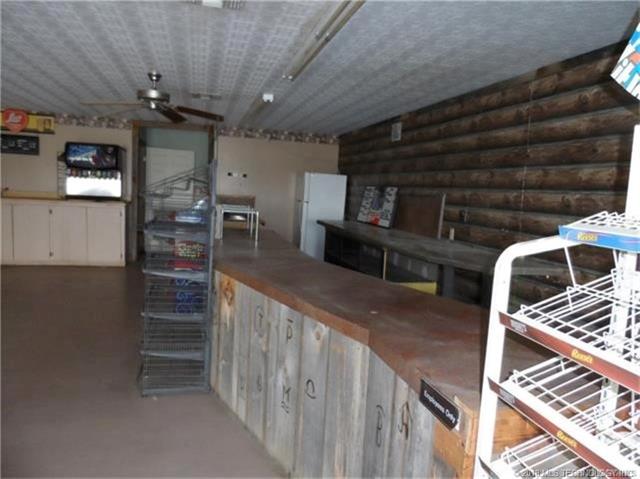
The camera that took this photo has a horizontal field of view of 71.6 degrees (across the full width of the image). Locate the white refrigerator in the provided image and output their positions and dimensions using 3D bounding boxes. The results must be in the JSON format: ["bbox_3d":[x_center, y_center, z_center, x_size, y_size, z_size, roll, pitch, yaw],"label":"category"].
[{"bbox_3d":[-0.037,-0.284,7.761,0.720,1.692,0.780,1,7,-15],"label":"white refrigerator"}]

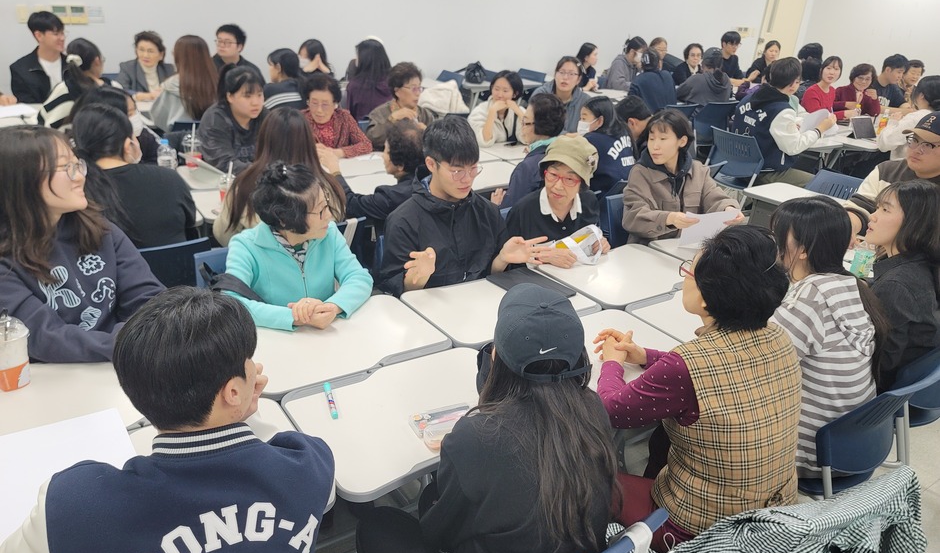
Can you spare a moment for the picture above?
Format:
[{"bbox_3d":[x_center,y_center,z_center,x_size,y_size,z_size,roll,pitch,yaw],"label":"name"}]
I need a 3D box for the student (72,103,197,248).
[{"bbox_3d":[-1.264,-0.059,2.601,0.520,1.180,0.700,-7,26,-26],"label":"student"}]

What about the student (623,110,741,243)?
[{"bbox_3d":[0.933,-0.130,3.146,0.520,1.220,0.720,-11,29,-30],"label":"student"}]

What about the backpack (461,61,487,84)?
[{"bbox_3d":[0.066,-1.962,6.456,0.250,0.240,0.180,-11,29,-30],"label":"backpack"}]

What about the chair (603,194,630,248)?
[{"bbox_3d":[0.912,0.038,3.281,0.480,0.800,0.540,-11,29,-30],"label":"chair"}]

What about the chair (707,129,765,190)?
[{"bbox_3d":[1.979,-0.683,4.998,0.540,0.800,0.480,-11,29,-30],"label":"chair"}]

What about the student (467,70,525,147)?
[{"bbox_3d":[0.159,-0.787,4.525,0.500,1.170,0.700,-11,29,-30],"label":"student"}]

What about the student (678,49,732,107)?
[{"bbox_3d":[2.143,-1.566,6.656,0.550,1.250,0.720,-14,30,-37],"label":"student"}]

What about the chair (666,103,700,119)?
[{"bbox_3d":[1.586,-1.146,5.950,0.480,0.800,0.540,-11,29,-30],"label":"chair"}]

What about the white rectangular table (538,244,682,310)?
[{"bbox_3d":[0.577,0.305,2.781,0.620,0.720,0.420,-11,28,-32],"label":"white rectangular table"}]

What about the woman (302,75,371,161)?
[{"bbox_3d":[-0.797,-0.534,3.815,0.520,1.160,0.660,-3,24,-18],"label":"woman"}]

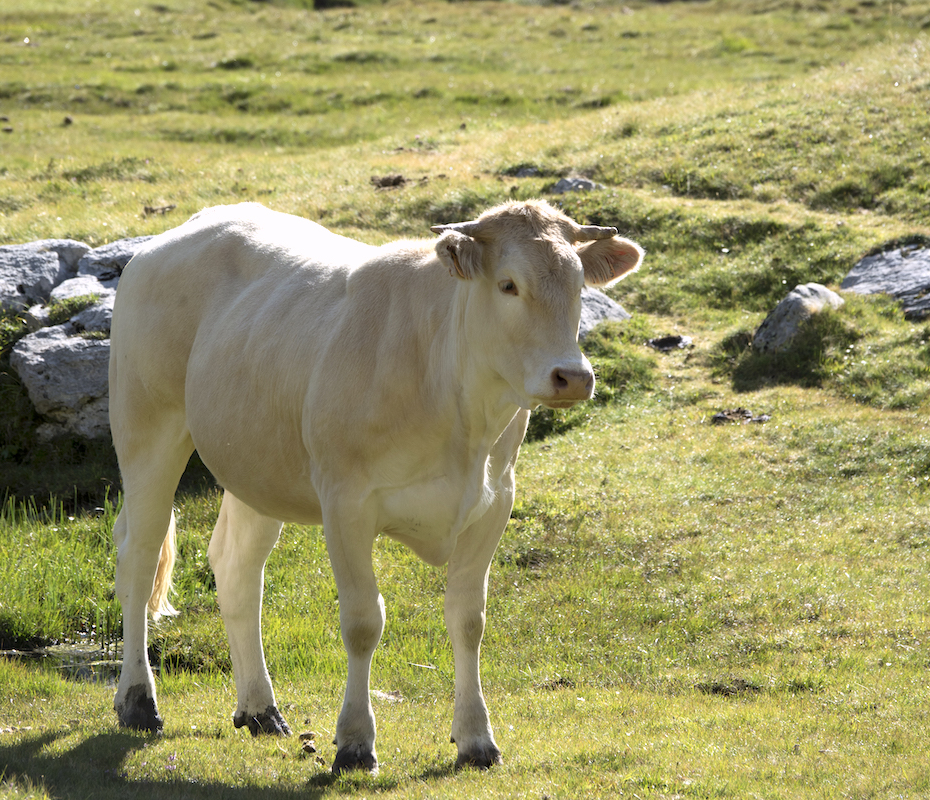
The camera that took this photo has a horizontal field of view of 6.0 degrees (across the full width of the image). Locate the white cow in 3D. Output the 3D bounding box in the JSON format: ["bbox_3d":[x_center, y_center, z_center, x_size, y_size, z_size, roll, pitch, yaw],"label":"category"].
[{"bbox_3d":[-0.203,0.187,21.293,0.580,1.370,1.830,-2,4,-32],"label":"white cow"}]

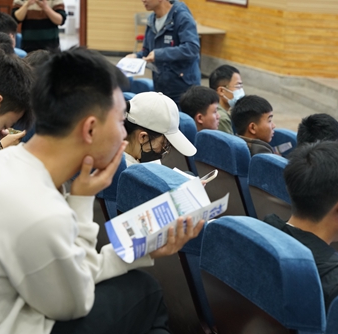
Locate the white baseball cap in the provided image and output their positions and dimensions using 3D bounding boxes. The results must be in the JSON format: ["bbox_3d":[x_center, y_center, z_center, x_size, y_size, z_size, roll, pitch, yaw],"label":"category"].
[{"bbox_3d":[-0.022,-0.149,3.180,0.265,0.150,0.175,29,1,-27],"label":"white baseball cap"}]

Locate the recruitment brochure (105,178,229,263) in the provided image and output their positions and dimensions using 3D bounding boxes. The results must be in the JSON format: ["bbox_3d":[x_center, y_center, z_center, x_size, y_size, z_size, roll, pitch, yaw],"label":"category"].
[{"bbox_3d":[-0.003,0.121,2.100,0.280,0.112,0.075,-26,-4,-35],"label":"recruitment brochure"}]

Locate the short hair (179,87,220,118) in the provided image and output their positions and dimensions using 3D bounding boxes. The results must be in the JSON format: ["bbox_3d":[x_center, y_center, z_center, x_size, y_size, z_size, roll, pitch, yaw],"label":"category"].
[{"bbox_3d":[0.159,-0.328,4.850,0.200,0.180,0.175,-7,16,-23],"label":"short hair"}]

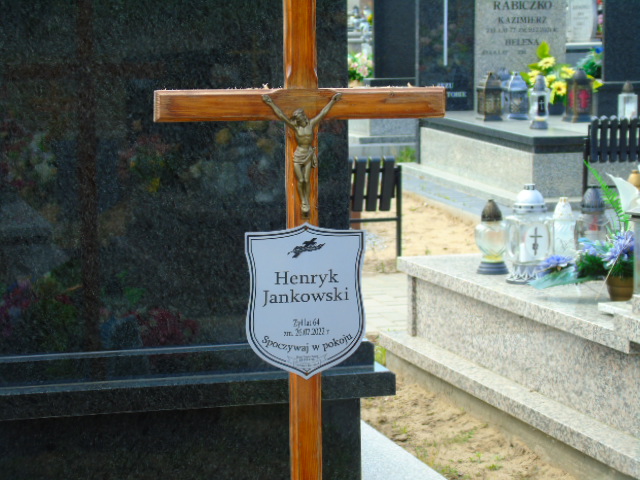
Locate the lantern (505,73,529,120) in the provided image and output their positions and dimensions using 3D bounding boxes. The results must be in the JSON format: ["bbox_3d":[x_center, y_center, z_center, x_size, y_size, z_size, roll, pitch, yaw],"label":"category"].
[{"bbox_3d":[1.327,-0.967,11.631,0.132,0.312,0.132,-2,7,-13],"label":"lantern"}]

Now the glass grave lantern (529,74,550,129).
[{"bbox_3d":[1.379,-0.864,10.880,0.128,0.331,0.128,-1,7,-8],"label":"glass grave lantern"}]

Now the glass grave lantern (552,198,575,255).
[{"bbox_3d":[0.834,-0.023,5.935,0.085,0.246,0.085,-1,7,-8],"label":"glass grave lantern"}]

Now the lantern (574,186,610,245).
[{"bbox_3d":[0.932,-0.041,5.933,0.122,0.282,0.122,-1,7,-8],"label":"lantern"}]

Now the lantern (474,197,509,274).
[{"bbox_3d":[0.583,-0.012,5.865,0.110,0.249,0.102,0,7,0],"label":"lantern"}]

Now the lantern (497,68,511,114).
[{"bbox_3d":[1.265,-1.018,11.930,0.132,0.324,0.132,-2,7,-14],"label":"lantern"}]

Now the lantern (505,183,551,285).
[{"bbox_3d":[0.687,-0.023,5.681,0.150,0.318,0.150,-2,7,-12],"label":"lantern"}]

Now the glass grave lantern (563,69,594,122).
[{"bbox_3d":[1.692,-0.947,11.379,0.142,0.347,0.142,-3,8,-21],"label":"glass grave lantern"}]

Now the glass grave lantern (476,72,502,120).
[{"bbox_3d":[1.121,-0.947,11.481,0.132,0.319,0.132,-3,7,-19],"label":"glass grave lantern"}]

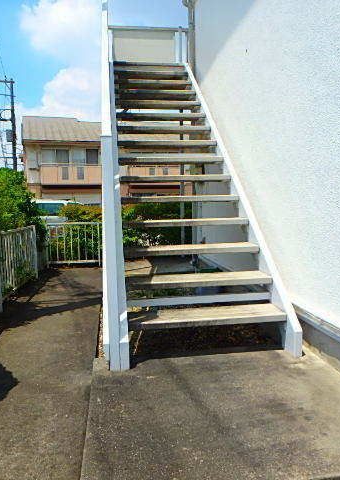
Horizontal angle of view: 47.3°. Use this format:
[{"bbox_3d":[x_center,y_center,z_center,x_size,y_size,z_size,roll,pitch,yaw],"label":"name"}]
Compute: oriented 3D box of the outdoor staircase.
[{"bbox_3d":[-0.050,-0.897,3.997,1.180,2.964,3.802,-2,5,-8],"label":"outdoor staircase"}]

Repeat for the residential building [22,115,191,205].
[{"bbox_3d":[-3.982,-4.619,26.119,10.250,7.700,8.200,-3,5,-13],"label":"residential building"}]

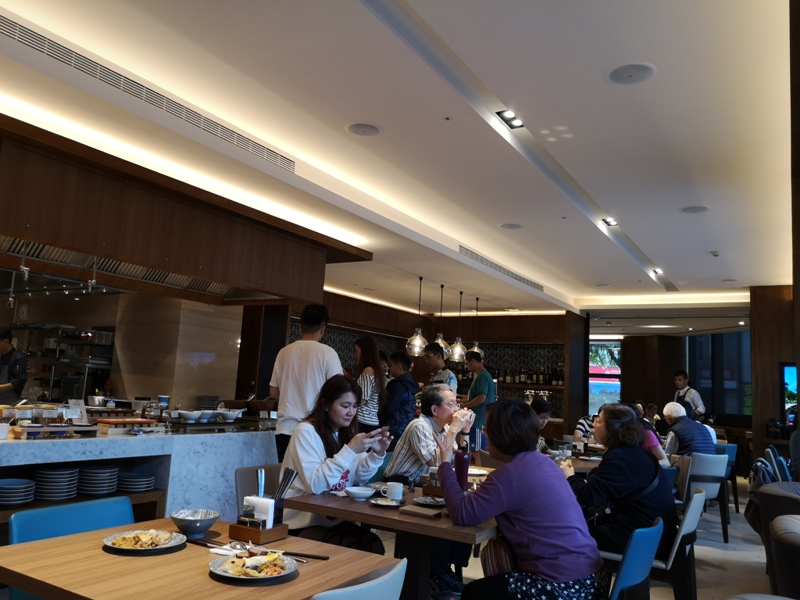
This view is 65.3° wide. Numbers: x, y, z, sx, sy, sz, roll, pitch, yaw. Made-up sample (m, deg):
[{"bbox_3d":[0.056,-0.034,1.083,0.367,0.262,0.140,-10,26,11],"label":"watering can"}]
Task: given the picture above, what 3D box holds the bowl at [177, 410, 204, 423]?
[{"bbox_3d":[-1.419,0.798,4.238,0.168,0.076,0.168,3,-9,0],"label":"bowl"}]

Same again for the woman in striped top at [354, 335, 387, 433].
[{"bbox_3d":[-0.284,1.088,4.580,0.304,1.654,0.426,2,-9,10],"label":"woman in striped top"}]

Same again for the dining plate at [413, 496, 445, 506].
[{"bbox_3d":[0.159,0.895,2.758,0.203,0.025,0.203,3,-9,0],"label":"dining plate"}]

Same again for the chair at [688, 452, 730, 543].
[{"bbox_3d":[3.070,1.938,6.194,0.467,0.812,0.528,-1,-9,26],"label":"chair"}]

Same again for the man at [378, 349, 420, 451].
[{"bbox_3d":[-0.039,1.314,6.171,0.380,1.610,0.450,0,-8,22],"label":"man"}]

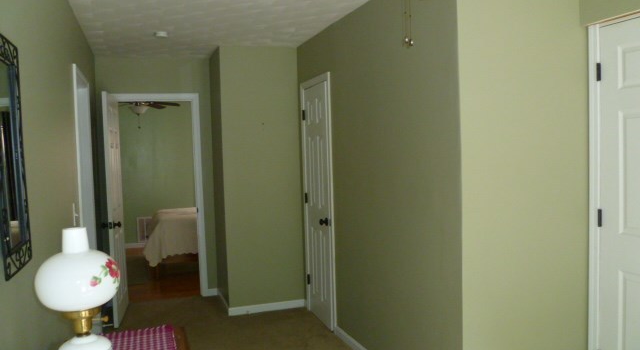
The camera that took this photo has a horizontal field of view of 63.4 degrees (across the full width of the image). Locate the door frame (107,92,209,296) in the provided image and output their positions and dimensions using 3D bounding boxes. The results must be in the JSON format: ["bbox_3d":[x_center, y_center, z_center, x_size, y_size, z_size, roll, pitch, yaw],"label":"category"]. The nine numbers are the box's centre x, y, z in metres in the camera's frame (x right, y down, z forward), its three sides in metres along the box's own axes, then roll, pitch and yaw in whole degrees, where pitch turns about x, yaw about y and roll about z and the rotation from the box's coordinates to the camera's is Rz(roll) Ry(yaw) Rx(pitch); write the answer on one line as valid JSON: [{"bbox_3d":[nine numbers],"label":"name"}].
[{"bbox_3d":[-1.602,0.234,5.190,0.860,2.100,0.130,-3,3,-19],"label":"door frame"}]

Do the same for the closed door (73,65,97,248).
[{"bbox_3d":[-1.751,0.305,3.820,0.130,2.100,1.120,-3,3,-19],"label":"closed door"}]

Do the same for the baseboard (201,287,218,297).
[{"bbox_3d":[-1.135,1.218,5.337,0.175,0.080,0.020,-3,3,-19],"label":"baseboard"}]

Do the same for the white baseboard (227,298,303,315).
[{"bbox_3d":[-0.485,1.230,4.807,0.730,0.080,0.020,-3,3,-19],"label":"white baseboard"}]

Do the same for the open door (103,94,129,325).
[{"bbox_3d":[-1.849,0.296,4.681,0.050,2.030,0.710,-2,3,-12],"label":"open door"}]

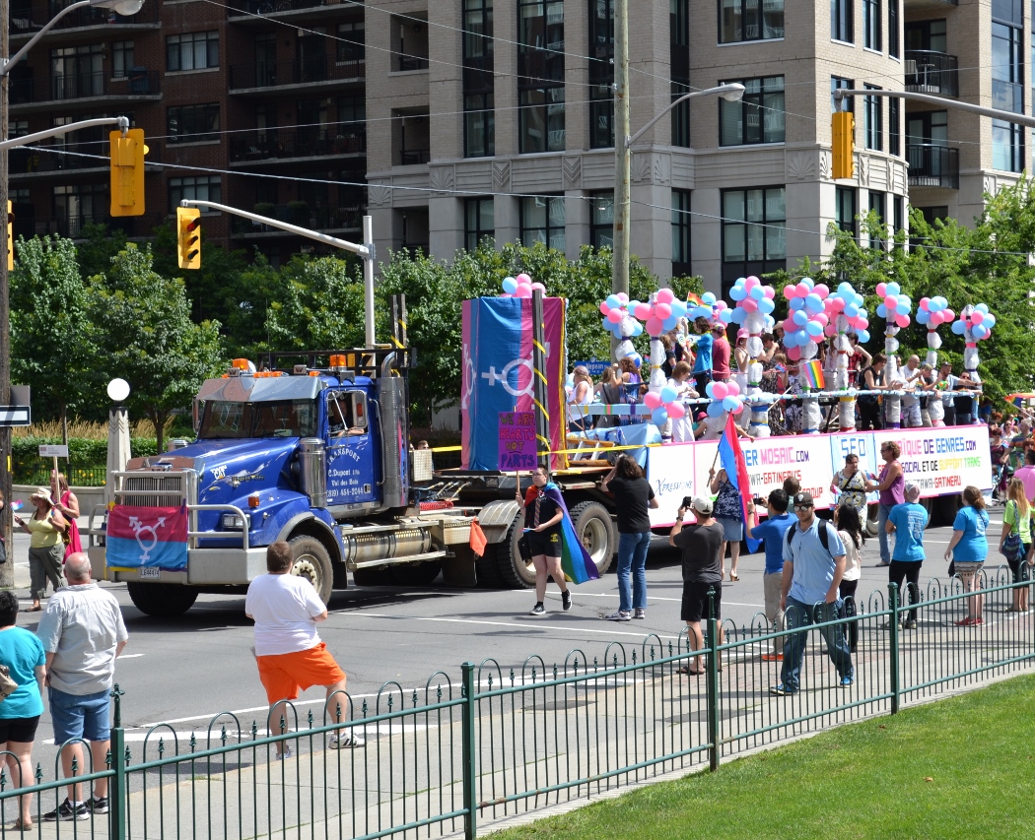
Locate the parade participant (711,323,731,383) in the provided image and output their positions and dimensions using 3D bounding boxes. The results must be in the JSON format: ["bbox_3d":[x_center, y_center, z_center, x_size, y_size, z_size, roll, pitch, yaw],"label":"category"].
[{"bbox_3d":[3.324,-0.720,38.416,0.500,1.720,0.330,-2,1,-37],"label":"parade participant"}]

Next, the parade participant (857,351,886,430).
[{"bbox_3d":[6.058,-0.343,39.800,0.500,1.560,0.480,0,2,32],"label":"parade participant"}]

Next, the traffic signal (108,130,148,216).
[{"bbox_3d":[-4.804,-3.056,29.000,0.500,1.070,0.360,0,2,31],"label":"traffic signal"}]

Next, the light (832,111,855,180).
[{"bbox_3d":[3.602,-3.040,26.000,0.250,0.740,0.300,0,2,28],"label":"light"}]

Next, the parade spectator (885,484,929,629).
[{"bbox_3d":[4.615,1.602,27.816,0.520,1.710,0.360,-1,1,-23],"label":"parade spectator"}]

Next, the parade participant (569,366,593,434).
[{"bbox_3d":[0.943,-0.008,35.015,0.360,1.600,0.450,0,1,26],"label":"parade participant"}]

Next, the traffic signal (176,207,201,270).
[{"bbox_3d":[-6.021,-3.327,43.000,0.420,1.128,0.610,0,2,35],"label":"traffic signal"}]

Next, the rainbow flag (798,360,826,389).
[{"bbox_3d":[4.766,-0.732,37.900,0.360,0.470,0.080,-1,2,-20],"label":"rainbow flag"}]

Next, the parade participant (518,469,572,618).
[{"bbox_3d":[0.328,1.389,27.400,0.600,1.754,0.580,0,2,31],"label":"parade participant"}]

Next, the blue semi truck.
[{"bbox_3d":[-1.887,0.670,30.667,2.550,3.250,8.000,0,1,36],"label":"blue semi truck"}]

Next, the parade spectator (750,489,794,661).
[{"bbox_3d":[2.572,1.557,23.700,0.600,1.722,0.520,1,2,41],"label":"parade spectator"}]

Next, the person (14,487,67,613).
[{"bbox_3d":[-6.062,1.639,29.800,0.600,1.577,0.500,0,2,30],"label":"person"}]

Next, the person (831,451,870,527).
[{"bbox_3d":[4.827,1.312,34.215,0.550,1.620,0.380,-1,1,-20],"label":"person"}]

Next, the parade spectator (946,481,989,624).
[{"bbox_3d":[5.400,1.602,28.015,0.420,1.630,0.500,0,1,37],"label":"parade spectator"}]

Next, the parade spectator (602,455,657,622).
[{"bbox_3d":[1.255,1.315,26.100,0.580,1.830,0.520,-1,2,-22],"label":"parade spectator"}]

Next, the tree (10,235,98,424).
[{"bbox_3d":[-9.462,-1.330,48.000,2.100,4.800,2.100,-1,1,0],"label":"tree"}]

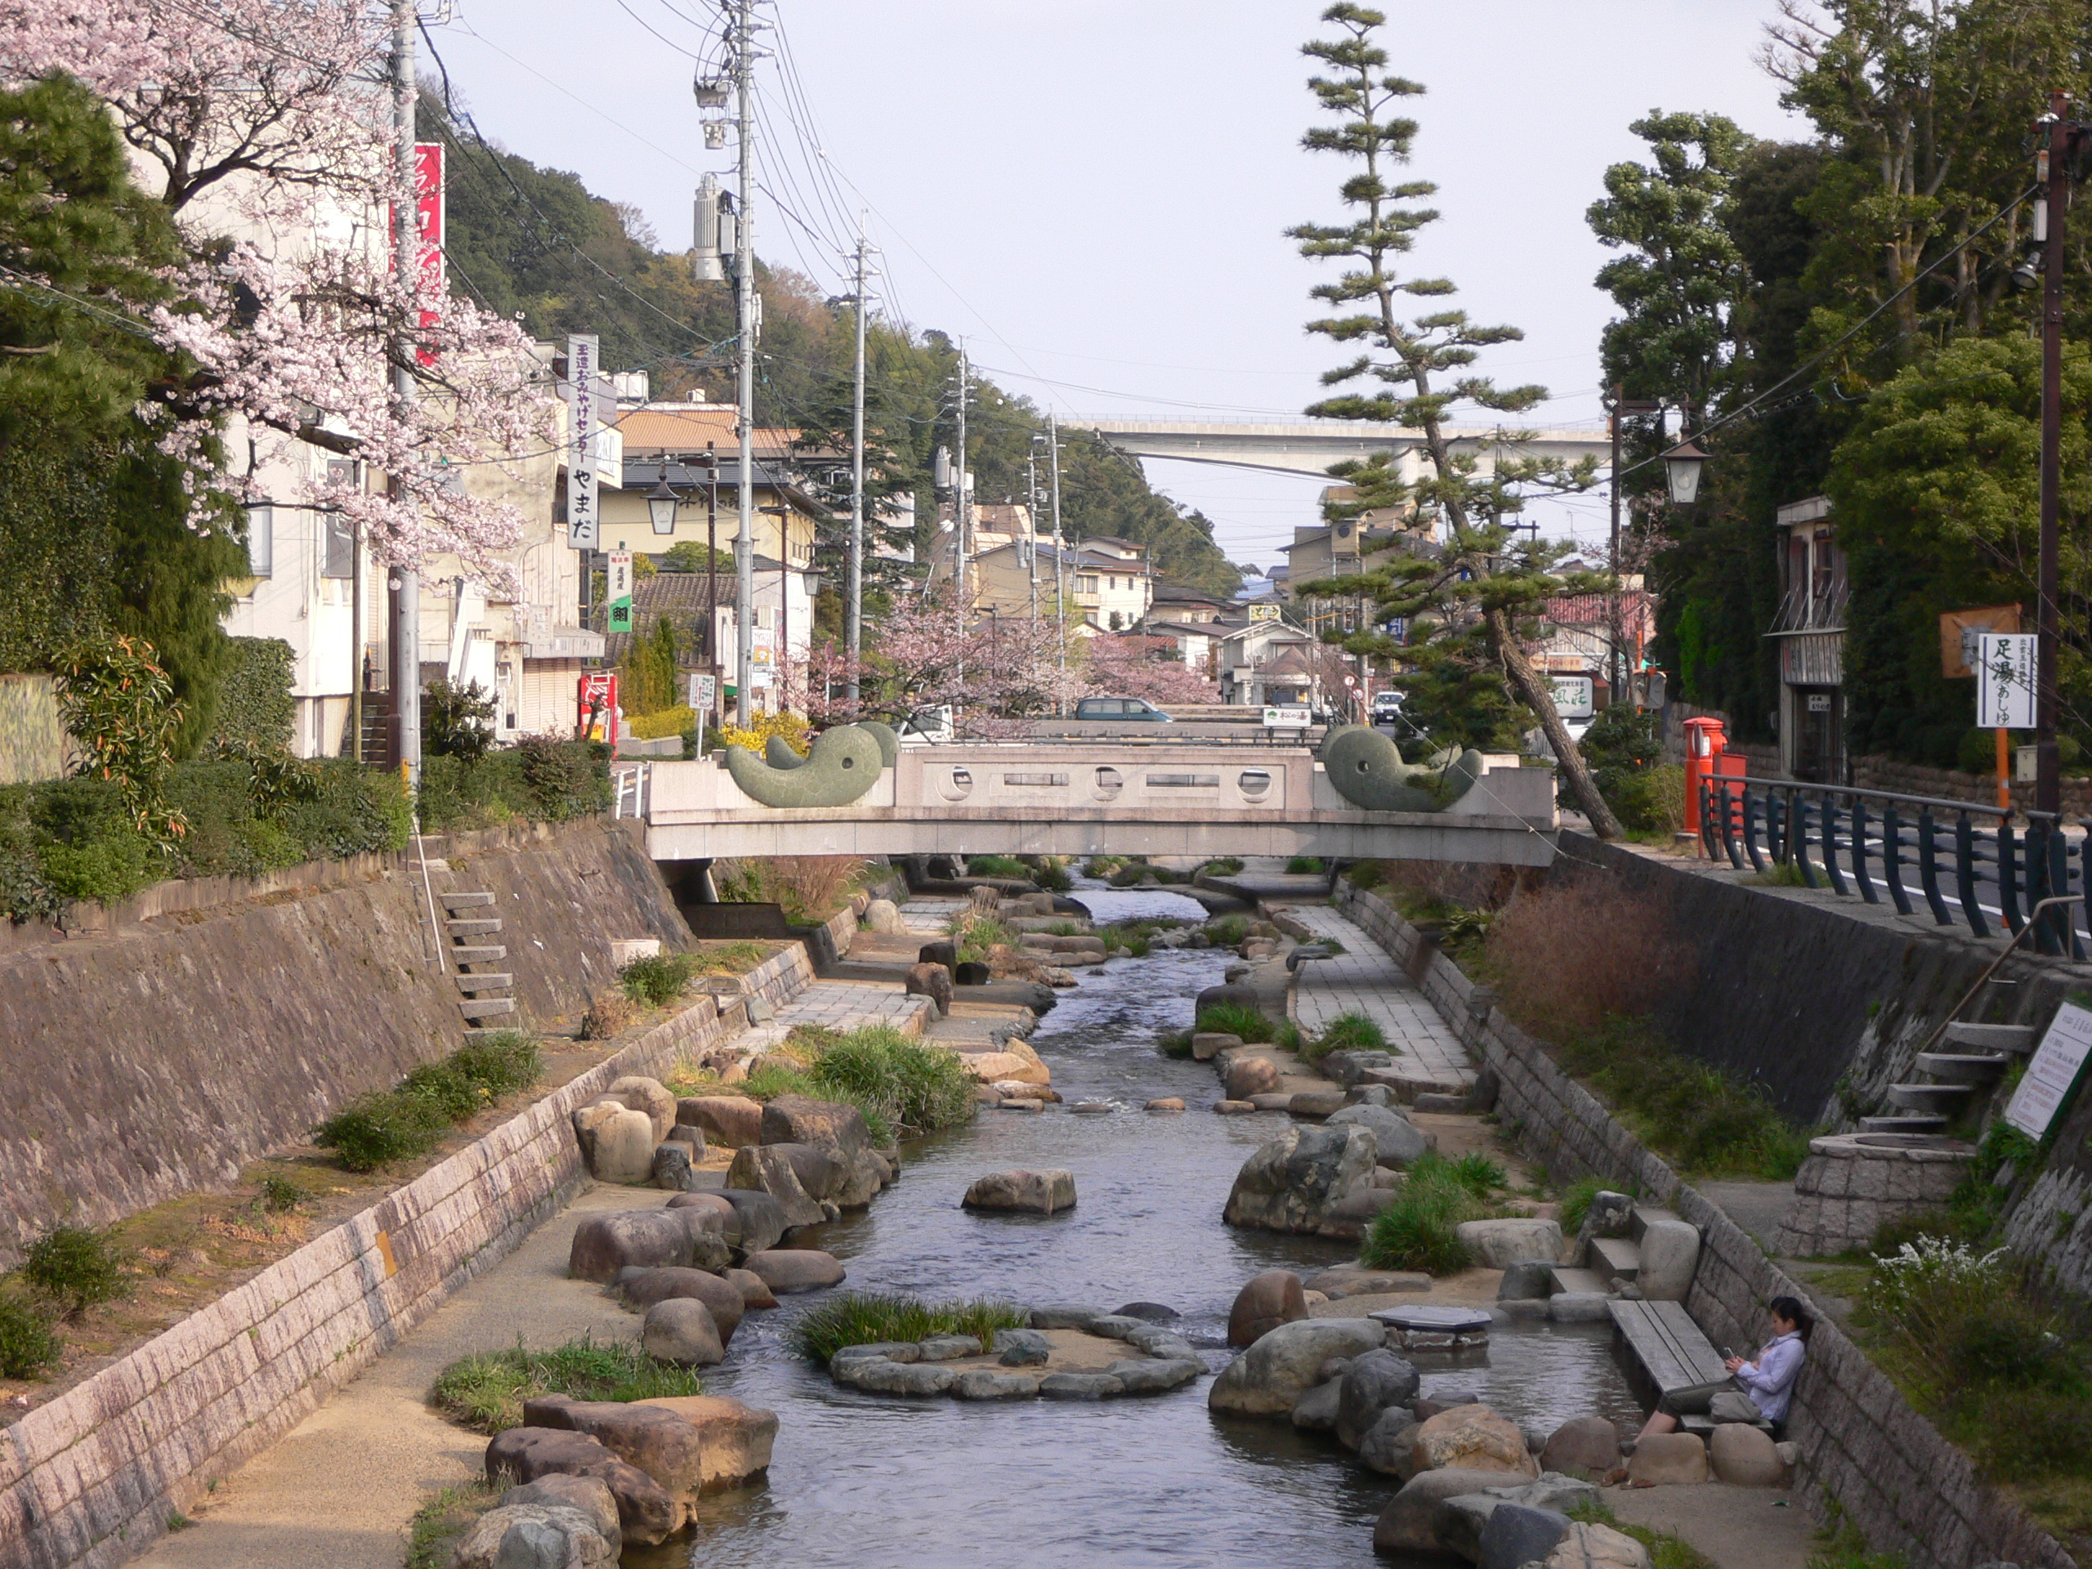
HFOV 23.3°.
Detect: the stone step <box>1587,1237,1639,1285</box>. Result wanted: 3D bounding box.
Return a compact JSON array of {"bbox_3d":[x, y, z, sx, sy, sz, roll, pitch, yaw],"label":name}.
[{"bbox_3d":[4.189,3.470,36.600,0.420,0.220,1.900,0,1,1],"label":"stone step"}]

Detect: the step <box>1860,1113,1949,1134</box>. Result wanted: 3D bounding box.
[{"bbox_3d":[5.615,2.220,33.000,0.620,0.140,0.360,0,1,1],"label":"step"}]

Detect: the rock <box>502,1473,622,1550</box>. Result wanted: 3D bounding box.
[{"bbox_3d":[-2.530,3.835,26.500,0.650,0.450,0.550,0,1,0],"label":"rock"}]

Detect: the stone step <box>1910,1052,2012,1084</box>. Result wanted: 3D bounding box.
[{"bbox_3d":[5.725,1.766,31.700,0.540,0.130,0.380,0,1,9],"label":"stone step"}]

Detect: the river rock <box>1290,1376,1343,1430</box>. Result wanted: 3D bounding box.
[{"bbox_3d":[1.757,3.980,32.576,0.387,0.346,0.407,0,1,2],"label":"river rock"}]

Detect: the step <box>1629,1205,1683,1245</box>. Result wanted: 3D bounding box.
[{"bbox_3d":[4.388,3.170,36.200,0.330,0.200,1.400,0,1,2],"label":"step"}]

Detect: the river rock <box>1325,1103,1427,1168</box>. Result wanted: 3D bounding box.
[{"bbox_3d":[3.237,3.419,49.400,0.990,0.620,0.850,0,1,0],"label":"river rock"}]

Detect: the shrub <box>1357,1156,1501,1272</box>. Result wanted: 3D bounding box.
[{"bbox_3d":[3.109,3.478,41.000,1.100,0.800,1.150,0,1,0],"label":"shrub"}]

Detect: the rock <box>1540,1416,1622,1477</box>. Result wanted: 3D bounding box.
[{"bbox_3d":[3.142,3.890,29.800,0.480,0.350,0.420,0,1,0],"label":"rock"}]

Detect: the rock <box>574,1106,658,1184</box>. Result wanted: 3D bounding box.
[{"bbox_3d":[-3.978,3.300,46.800,0.740,0.710,0.640,0,1,1],"label":"rock"}]

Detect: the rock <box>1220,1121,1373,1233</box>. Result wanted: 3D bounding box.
[{"bbox_3d":[2.288,3.553,45.700,1.360,0.920,1.150,0,1,1],"label":"rock"}]

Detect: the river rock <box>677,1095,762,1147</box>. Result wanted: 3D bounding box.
[{"bbox_3d":[-3.194,3.323,49.984,0.865,0.468,0.631,0,1,2],"label":"river rock"}]

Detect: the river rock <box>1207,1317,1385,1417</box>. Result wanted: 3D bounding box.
[{"bbox_3d":[1.696,3.925,34.100,1.200,0.630,0.950,0,1,1],"label":"river rock"}]

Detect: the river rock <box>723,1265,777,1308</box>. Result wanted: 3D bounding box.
[{"bbox_3d":[-2.315,3.913,39.400,0.460,0.320,0.460,0,1,1],"label":"river rock"}]

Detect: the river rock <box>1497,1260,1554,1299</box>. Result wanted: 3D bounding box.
[{"bbox_3d":[3.531,3.651,37.300,0.440,0.310,0.420,0,1,1],"label":"river rock"}]

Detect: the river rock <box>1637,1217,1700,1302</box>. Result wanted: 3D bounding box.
[{"bbox_3d":[4.606,3.556,37.500,0.460,0.660,0.440,0,1,0],"label":"river rock"}]

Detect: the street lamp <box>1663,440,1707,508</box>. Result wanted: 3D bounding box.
[{"bbox_3d":[8.371,-4.079,66.500,0.610,0.880,0.610,0,1,1],"label":"street lamp"}]

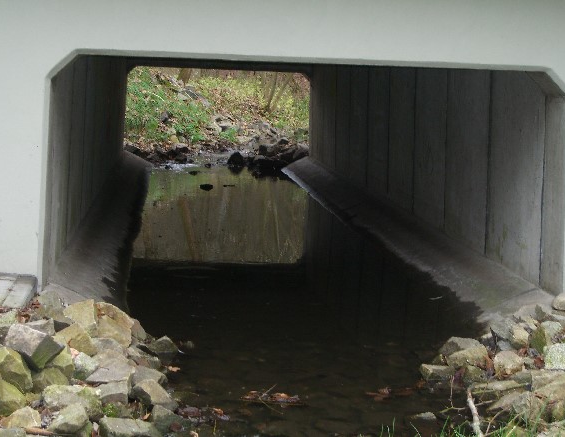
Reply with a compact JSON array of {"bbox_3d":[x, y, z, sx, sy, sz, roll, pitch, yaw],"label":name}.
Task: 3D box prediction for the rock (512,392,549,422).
[{"bbox_3d":[1.494,1.138,6.896,0.216,0.126,0.216,4,7,13],"label":"rock"}]

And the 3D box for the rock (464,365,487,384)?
[{"bbox_3d":[1.267,1.024,7.516,0.170,0.130,0.160,1,7,0],"label":"rock"}]

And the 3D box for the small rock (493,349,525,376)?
[{"bbox_3d":[1.589,1.020,8.053,0.199,0.135,0.179,3,7,12],"label":"small rock"}]

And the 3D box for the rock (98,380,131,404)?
[{"bbox_3d":[-0.986,1.021,6.719,0.210,0.140,0.190,1,7,0],"label":"rock"}]

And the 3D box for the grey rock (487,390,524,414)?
[{"bbox_3d":[1.324,1.082,6.770,0.230,0.130,0.200,1,7,0],"label":"grey rock"}]

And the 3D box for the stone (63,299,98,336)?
[{"bbox_3d":[-1.459,0.715,8.272,0.250,0.250,0.220,1,7,0],"label":"stone"}]

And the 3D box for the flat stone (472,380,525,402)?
[{"bbox_3d":[1.417,1.135,7.513,0.334,0.100,0.267,3,7,11],"label":"flat stone"}]

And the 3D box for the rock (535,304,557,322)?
[{"bbox_3d":[2.140,0.770,9.280,0.169,0.105,0.185,4,7,13],"label":"rock"}]

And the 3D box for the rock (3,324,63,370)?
[{"bbox_3d":[-1.515,0.785,6.965,0.275,0.205,0.343,8,9,42],"label":"rock"}]

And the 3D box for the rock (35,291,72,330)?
[{"bbox_3d":[-1.687,0.678,8.436,0.251,0.243,0.200,1,7,-11],"label":"rock"}]

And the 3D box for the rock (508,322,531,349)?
[{"bbox_3d":[1.724,0.855,8.366,0.160,0.170,0.160,1,7,0],"label":"rock"}]

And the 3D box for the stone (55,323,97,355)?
[{"bbox_3d":[-1.381,0.807,7.638,0.277,0.165,0.235,-3,8,-35],"label":"stone"}]

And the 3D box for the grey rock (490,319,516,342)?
[{"bbox_3d":[1.646,0.838,8.569,0.200,0.170,0.190,1,7,0],"label":"grey rock"}]

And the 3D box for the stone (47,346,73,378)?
[{"bbox_3d":[-1.388,0.896,7.125,0.181,0.168,0.181,1,7,-11],"label":"stone"}]

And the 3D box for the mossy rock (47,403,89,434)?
[{"bbox_3d":[-1.157,1.081,6.188,0.214,0.123,0.214,-2,8,-30],"label":"mossy rock"}]

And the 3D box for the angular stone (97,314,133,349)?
[{"bbox_3d":[-1.227,0.825,8.362,0.234,0.193,0.211,1,7,-8],"label":"angular stone"}]

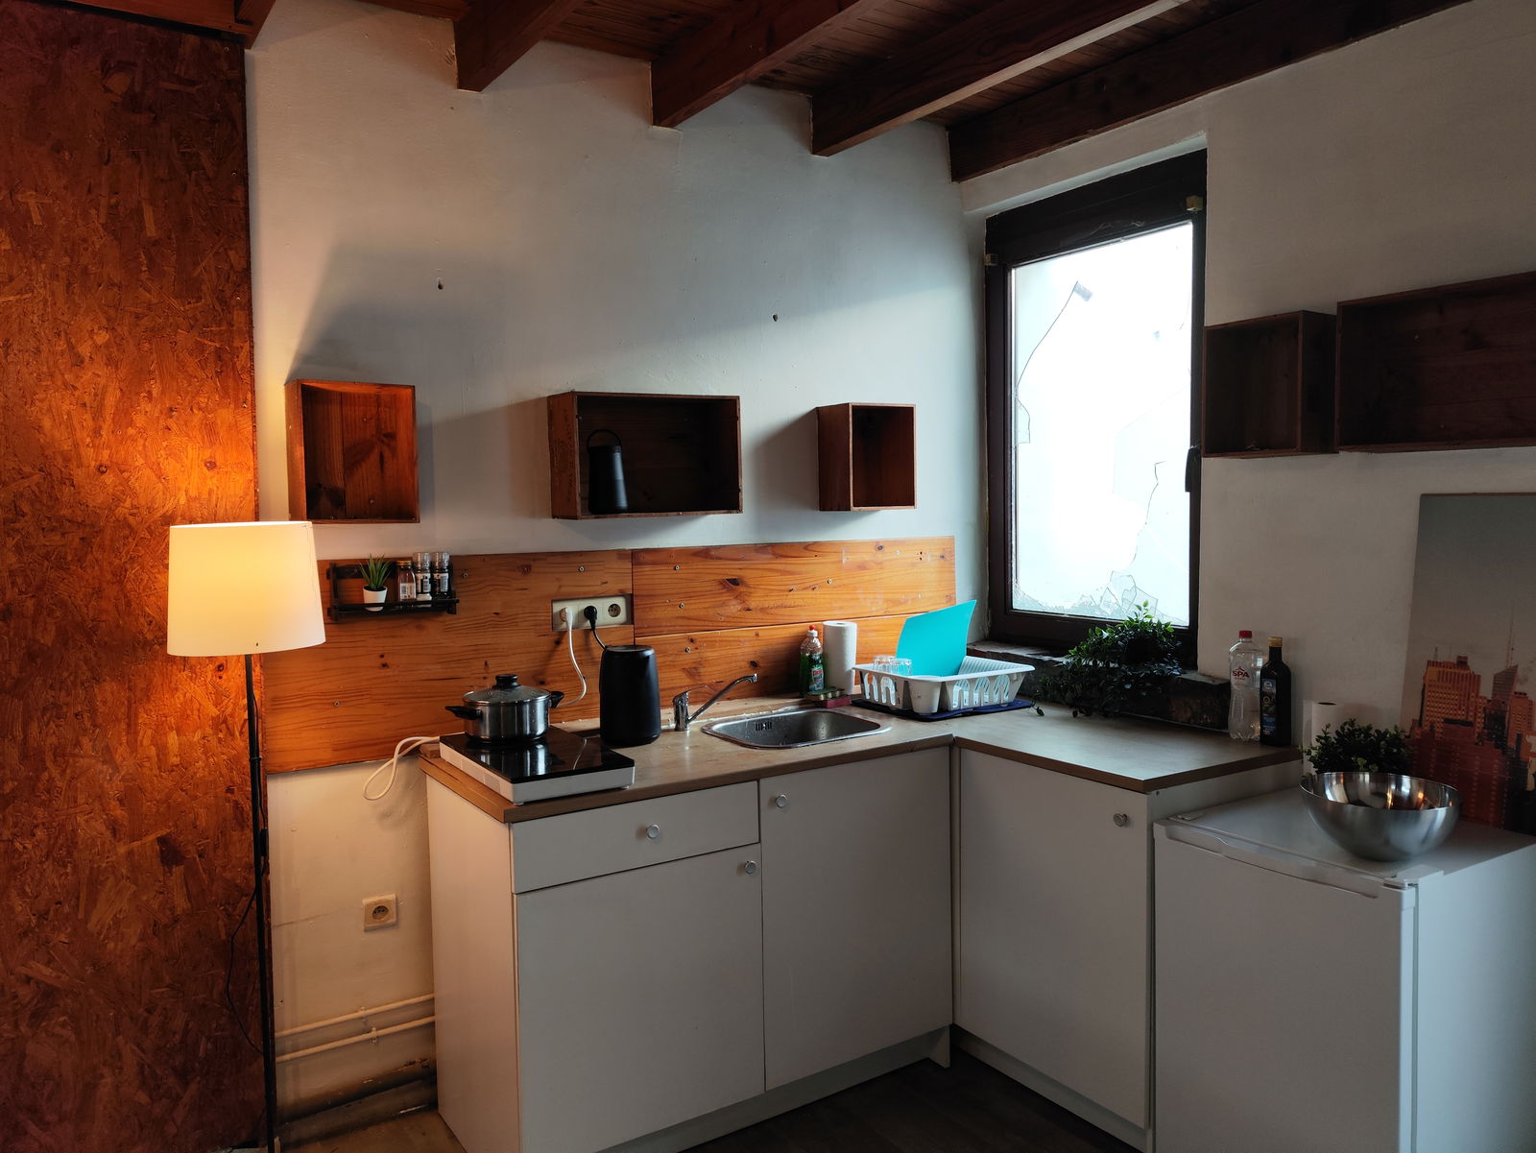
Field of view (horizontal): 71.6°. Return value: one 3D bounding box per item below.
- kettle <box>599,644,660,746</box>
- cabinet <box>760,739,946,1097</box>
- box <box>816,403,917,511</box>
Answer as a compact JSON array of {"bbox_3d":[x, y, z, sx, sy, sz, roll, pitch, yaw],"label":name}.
[{"bbox_3d":[-0.367,0.314,2.825,0.161,0.246,0.166,-1,3,-8],"label":"kettle"},{"bbox_3d":[0.070,0.843,2.944,0.600,0.790,0.600,-3,4,-33],"label":"cabinet"},{"bbox_3d":[0.319,-0.377,3.449,0.259,0.330,0.180,-3,4,-33],"label":"box"}]

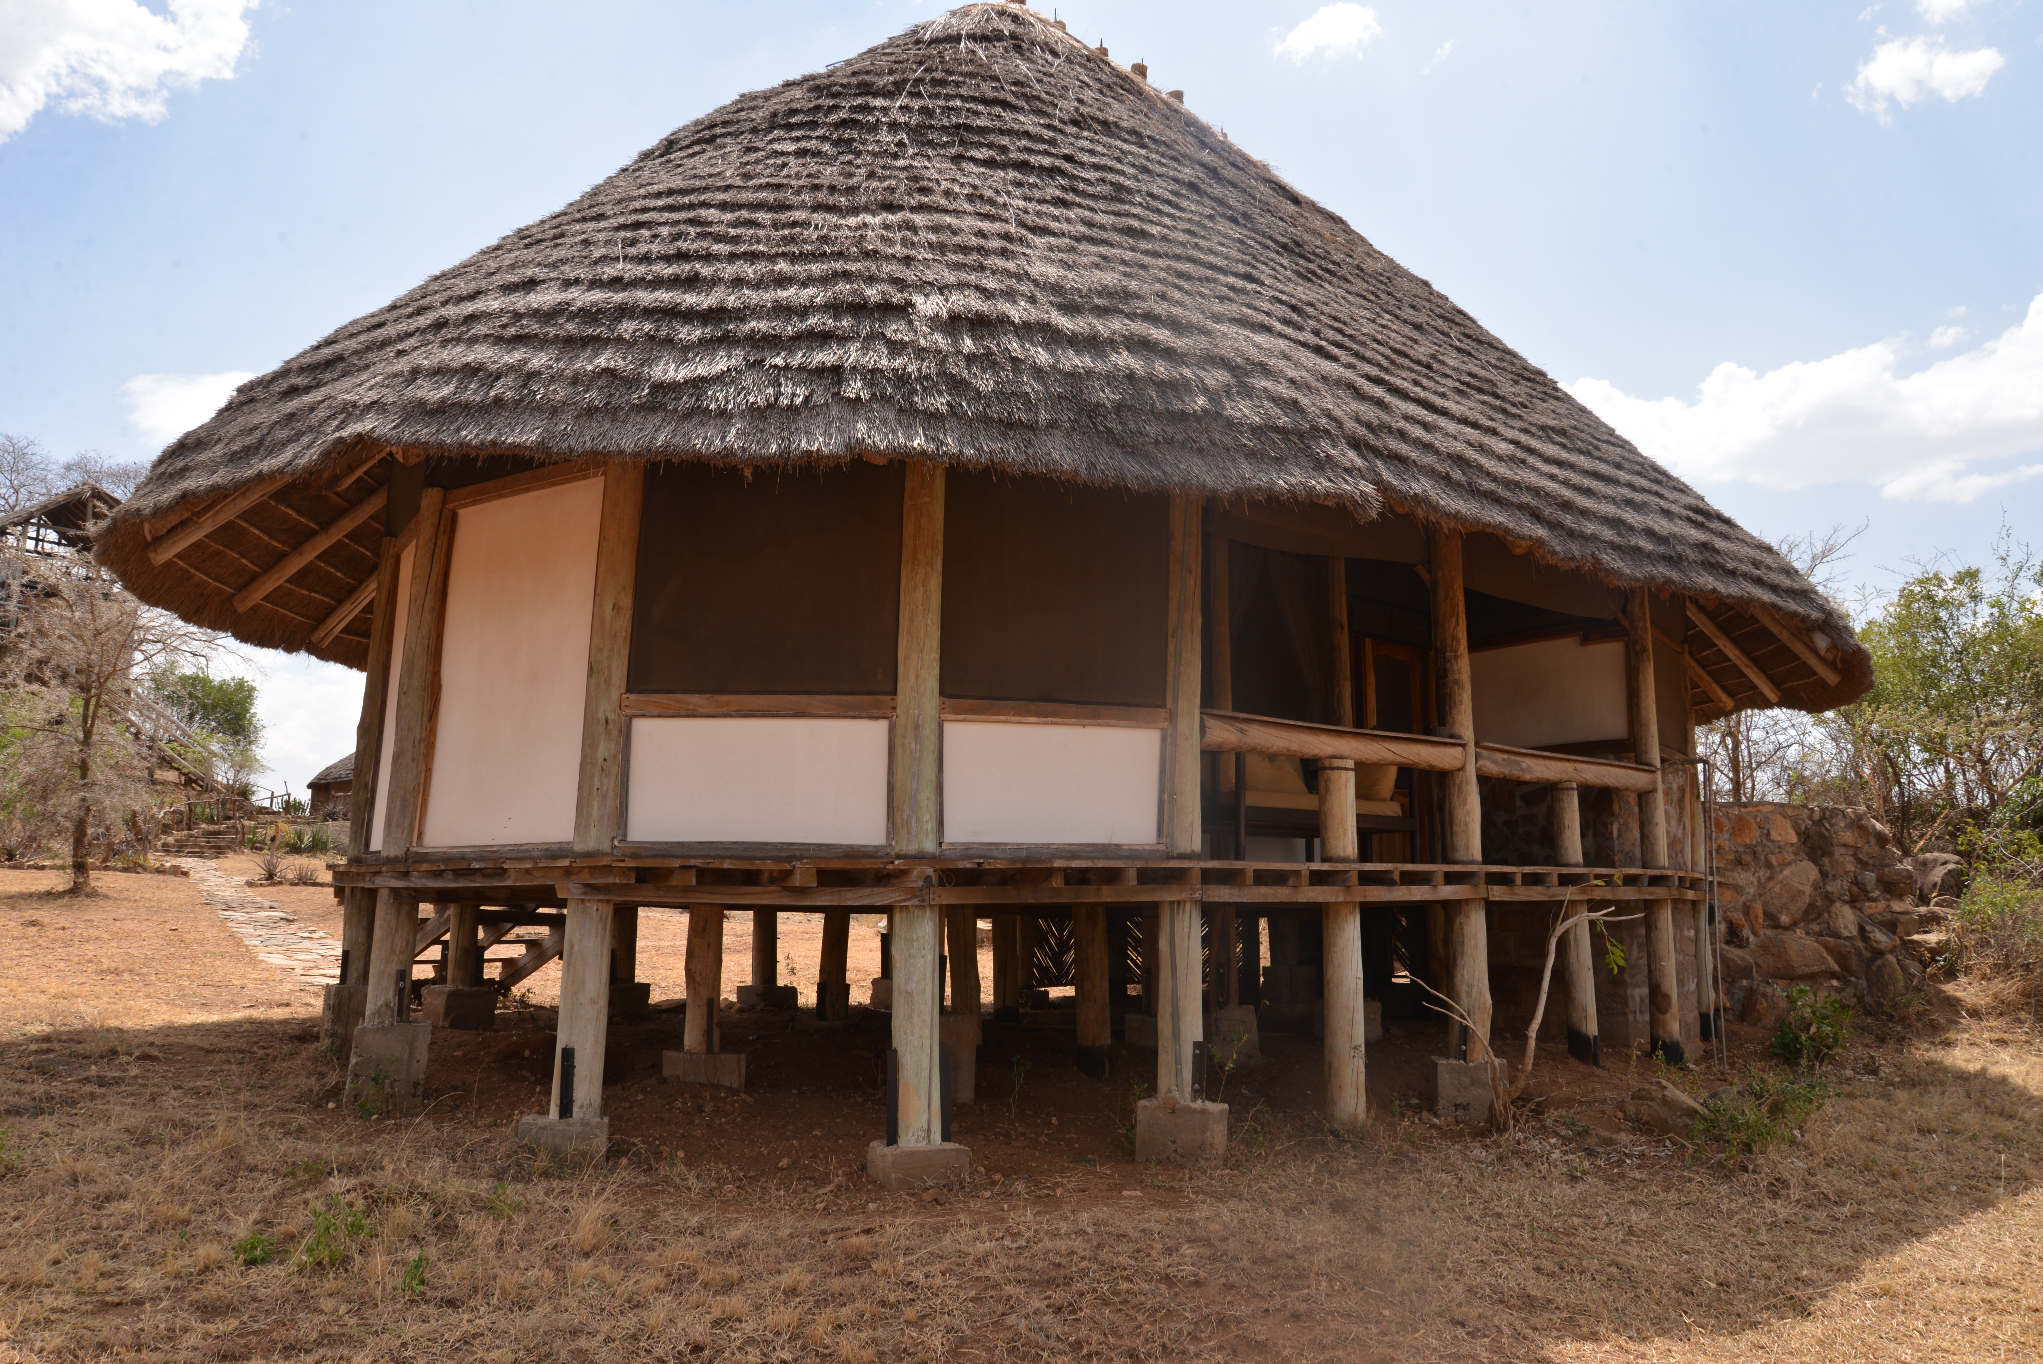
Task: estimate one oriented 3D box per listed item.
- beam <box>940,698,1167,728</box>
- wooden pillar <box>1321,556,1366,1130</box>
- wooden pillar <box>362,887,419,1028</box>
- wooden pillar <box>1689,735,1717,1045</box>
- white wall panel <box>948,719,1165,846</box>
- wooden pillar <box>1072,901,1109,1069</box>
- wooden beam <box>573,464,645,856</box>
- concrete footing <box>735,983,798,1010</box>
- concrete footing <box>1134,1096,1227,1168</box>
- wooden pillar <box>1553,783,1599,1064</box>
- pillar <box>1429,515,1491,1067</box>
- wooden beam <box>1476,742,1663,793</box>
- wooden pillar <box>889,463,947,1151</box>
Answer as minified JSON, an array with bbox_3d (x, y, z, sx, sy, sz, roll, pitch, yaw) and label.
[{"bbox_3d":[0.202,0.198,8.964,1.473,0.121,0.070,3,-9,-19],"label":"beam"},{"bbox_3d":[2.097,1.007,9.674,0.260,3.716,0.260,1,-8,0],"label":"wooden pillar"},{"bbox_3d":[-3.853,1.689,9.042,0.260,0.818,0.260,1,-8,0],"label":"wooden pillar"},{"bbox_3d":[6.921,2.078,15.059,0.180,3.083,0.180,2,-8,0],"label":"wooden pillar"},{"bbox_3d":[0.196,0.625,8.907,1.403,0.716,0.050,3,-9,-19],"label":"white wall panel"},{"bbox_3d":[0.512,2.177,10.697,0.250,1.113,0.250,-1,-8,0],"label":"wooden pillar"},{"bbox_3d":[-2.320,-0.171,8.328,0.230,2.284,0.230,2,-8,0],"label":"wooden beam"},{"bbox_3d":[-2.629,3.258,15.289,0.480,0.227,0.480,6,-10,-37],"label":"concrete footing"},{"bbox_3d":[0.967,2.683,8.855,0.460,0.357,0.460,-3,-9,21],"label":"concrete footing"},{"bbox_3d":[4.488,1.905,11.951,0.240,2.170,0.240,-1,-8,0],"label":"wooden pillar"},{"bbox_3d":[3.185,0.753,10.733,0.270,3.863,0.270,0,-8,0],"label":"pillar"},{"bbox_3d":[4.501,0.720,11.963,0.210,0.220,3.275,-8,-11,44],"label":"wooden beam"},{"bbox_3d":[-0.554,0.585,8.274,0.260,3.864,0.260,0,-8,0],"label":"wooden pillar"}]

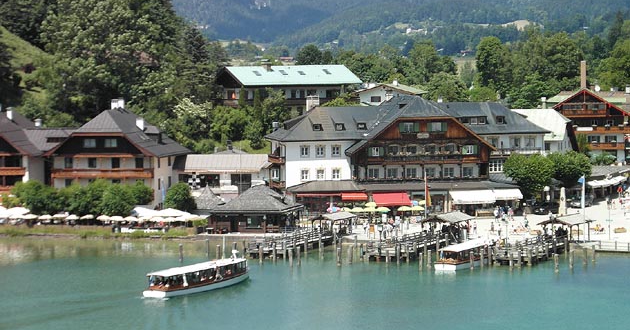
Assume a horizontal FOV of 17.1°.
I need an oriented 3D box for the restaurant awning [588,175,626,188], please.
[{"bbox_3d":[46.590,2.310,334.450,1.900,0.900,13.000,2,6,28],"label":"restaurant awning"}]

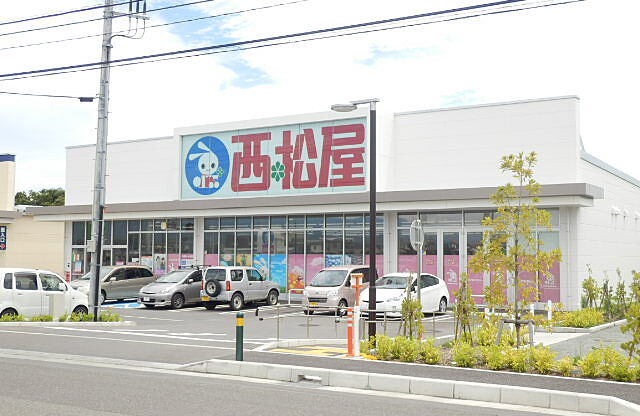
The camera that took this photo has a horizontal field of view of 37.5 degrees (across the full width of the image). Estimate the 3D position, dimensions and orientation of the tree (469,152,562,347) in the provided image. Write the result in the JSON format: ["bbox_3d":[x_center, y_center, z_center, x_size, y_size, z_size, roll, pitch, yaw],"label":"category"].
[{"bbox_3d":[3.455,0.791,16.706,1.600,3.548,1.600,0,-3,0],"label":"tree"}]

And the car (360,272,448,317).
[{"bbox_3d":[2.997,3.062,33.192,1.745,1.490,4.460,-2,-4,33],"label":"car"}]

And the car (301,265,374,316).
[{"bbox_3d":[0.783,2.961,33.819,1.475,1.720,3.395,-2,-4,30],"label":"car"}]

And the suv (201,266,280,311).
[{"bbox_3d":[-3.123,3.198,38.020,1.480,1.700,3.400,-2,-4,35],"label":"suv"}]

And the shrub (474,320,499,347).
[{"bbox_3d":[3.213,2.427,18.198,0.460,0.489,0.460,0,-3,0],"label":"shrub"}]

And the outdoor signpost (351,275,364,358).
[{"bbox_3d":[0.627,1.781,15.693,0.200,1.384,0.120,3,-4,-35],"label":"outdoor signpost"}]

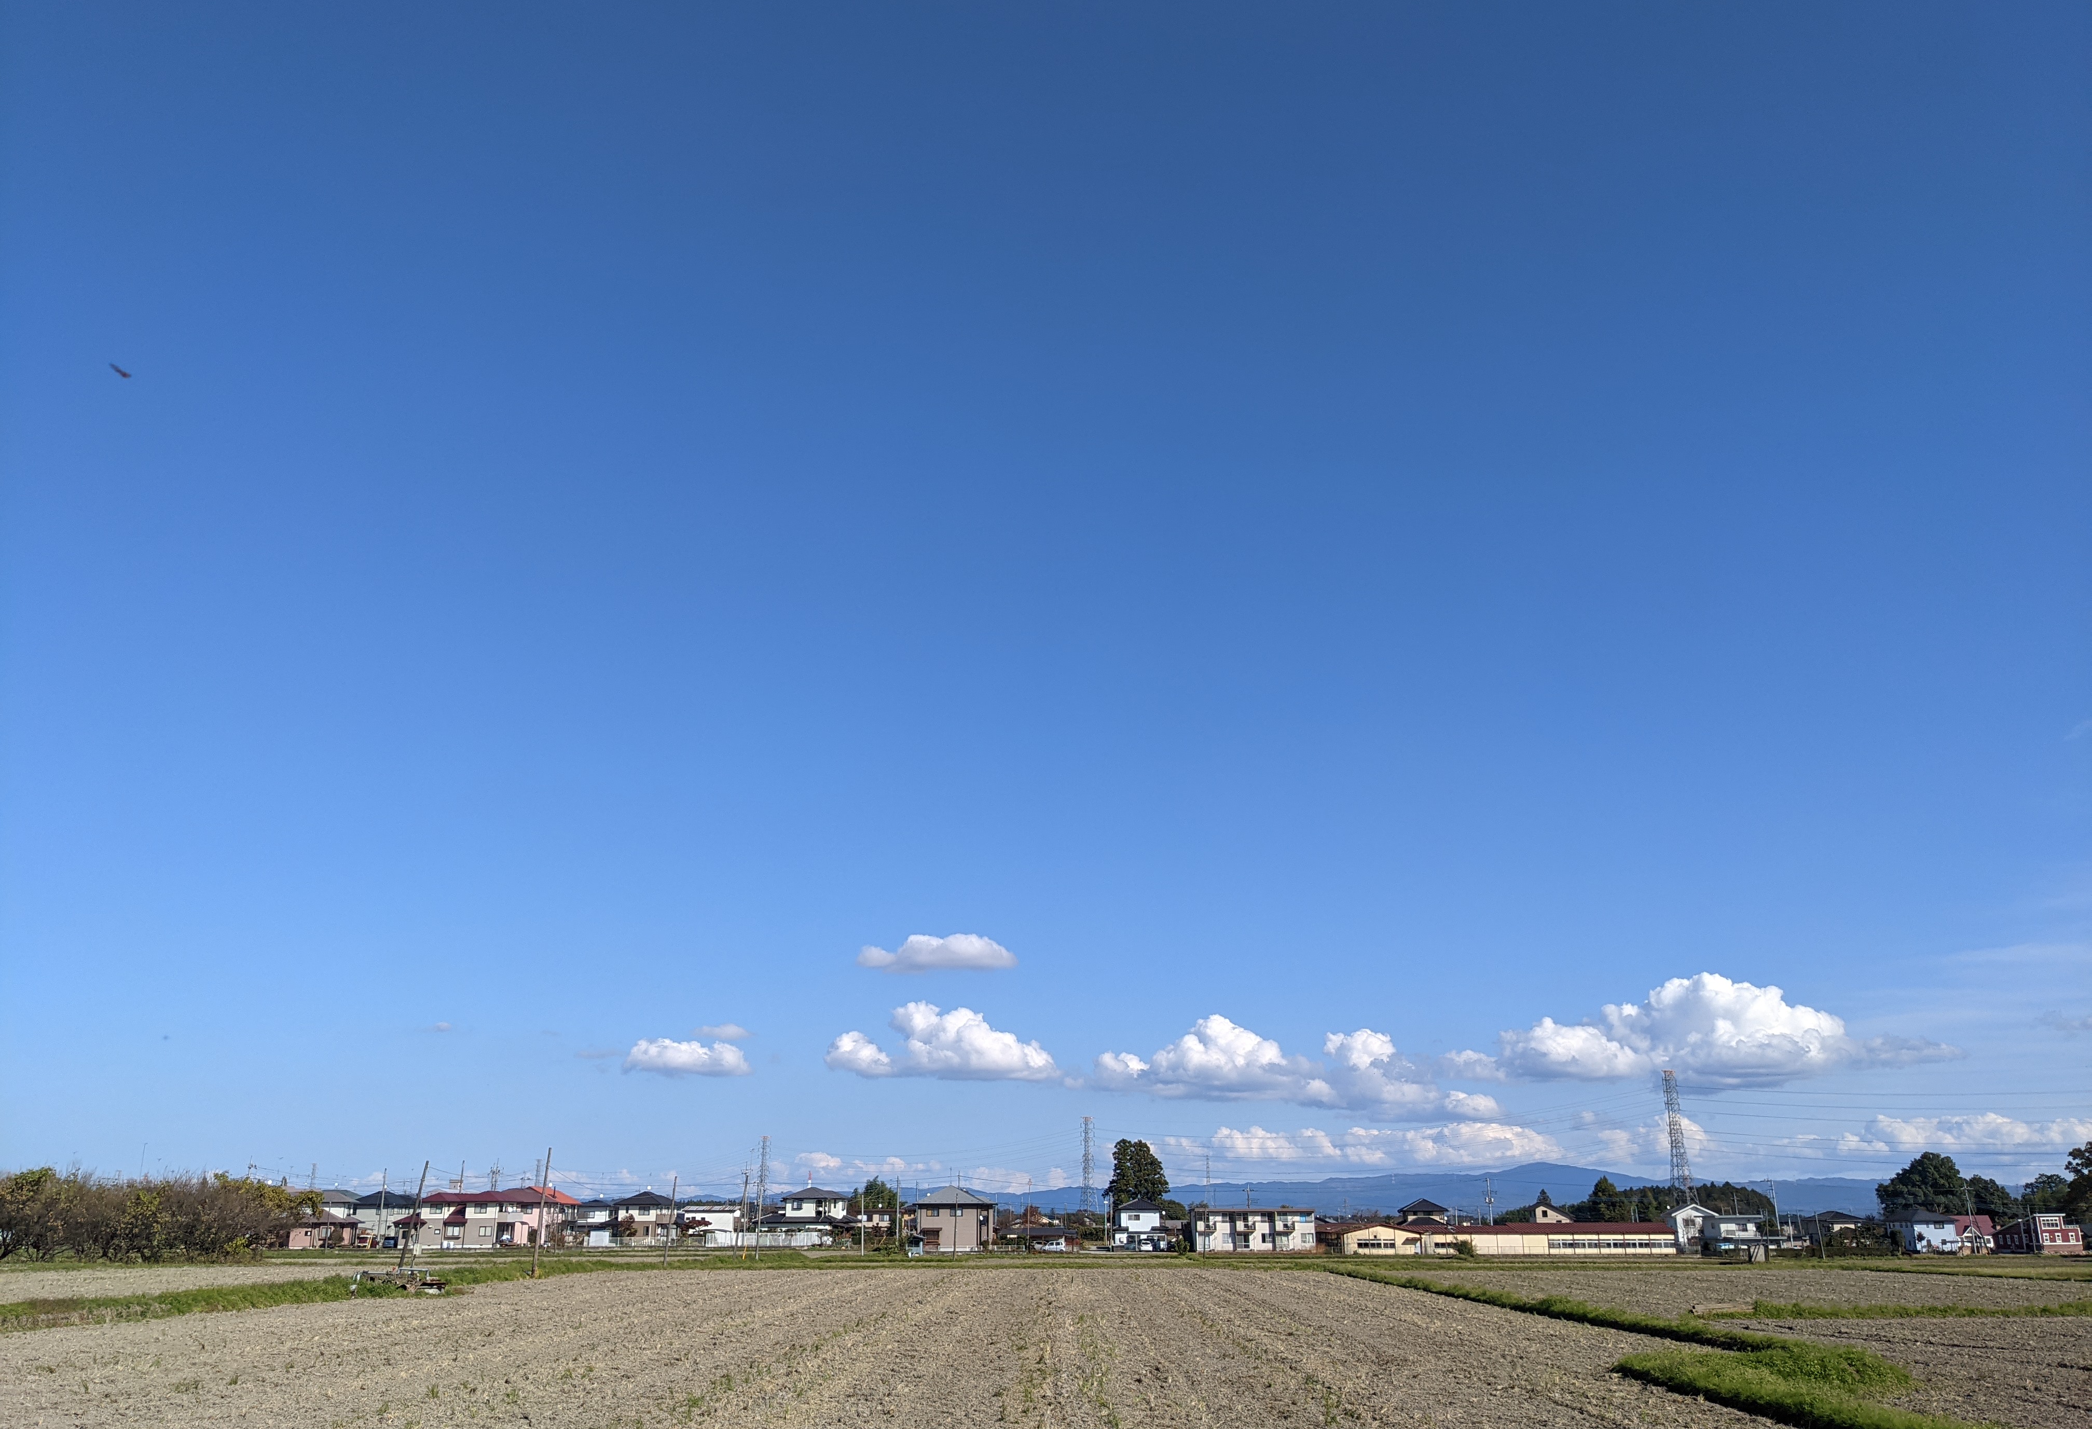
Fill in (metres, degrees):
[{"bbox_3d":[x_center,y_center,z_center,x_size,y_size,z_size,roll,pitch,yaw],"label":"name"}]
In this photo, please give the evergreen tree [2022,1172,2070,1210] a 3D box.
[{"bbox_3d":[194.730,96.070,315.750,9.200,14.180,9.000,-10,-21,29],"label":"evergreen tree"}]

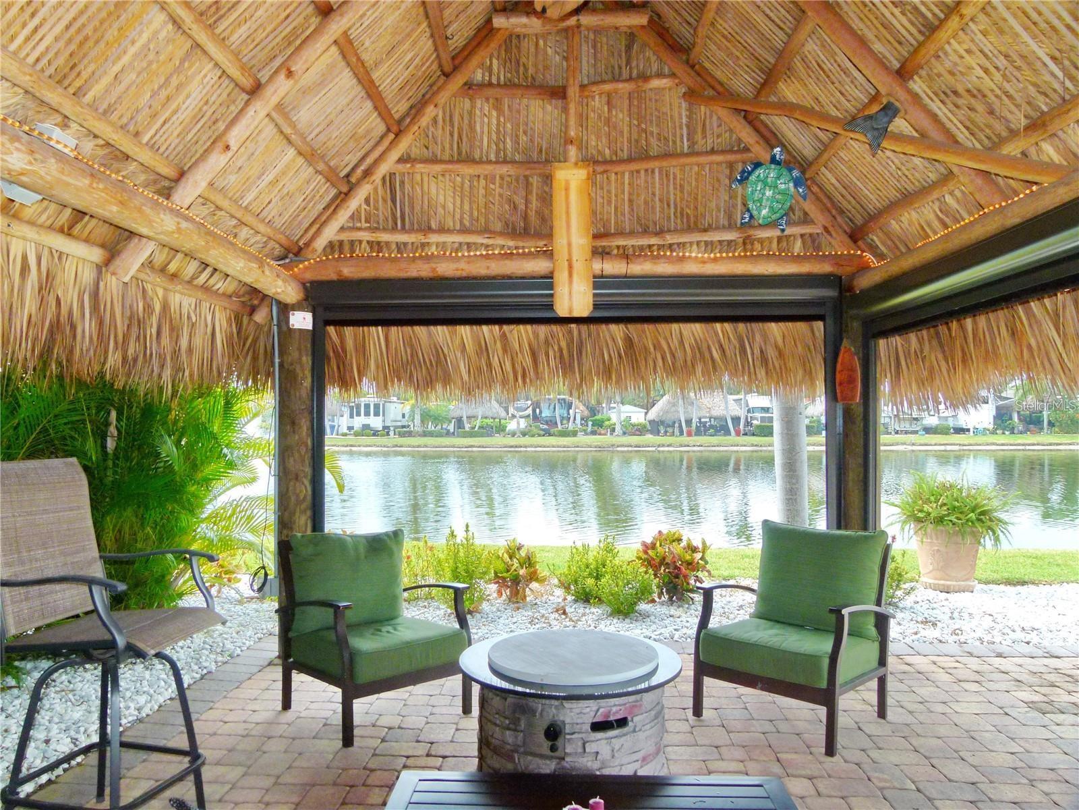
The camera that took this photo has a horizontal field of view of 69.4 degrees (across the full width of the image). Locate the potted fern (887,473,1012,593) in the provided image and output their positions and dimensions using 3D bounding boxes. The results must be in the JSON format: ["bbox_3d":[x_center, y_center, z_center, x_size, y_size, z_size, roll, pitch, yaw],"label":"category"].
[{"bbox_3d":[3.742,1.139,7.107,1.080,1.060,1.080,0,-2,0],"label":"potted fern"}]

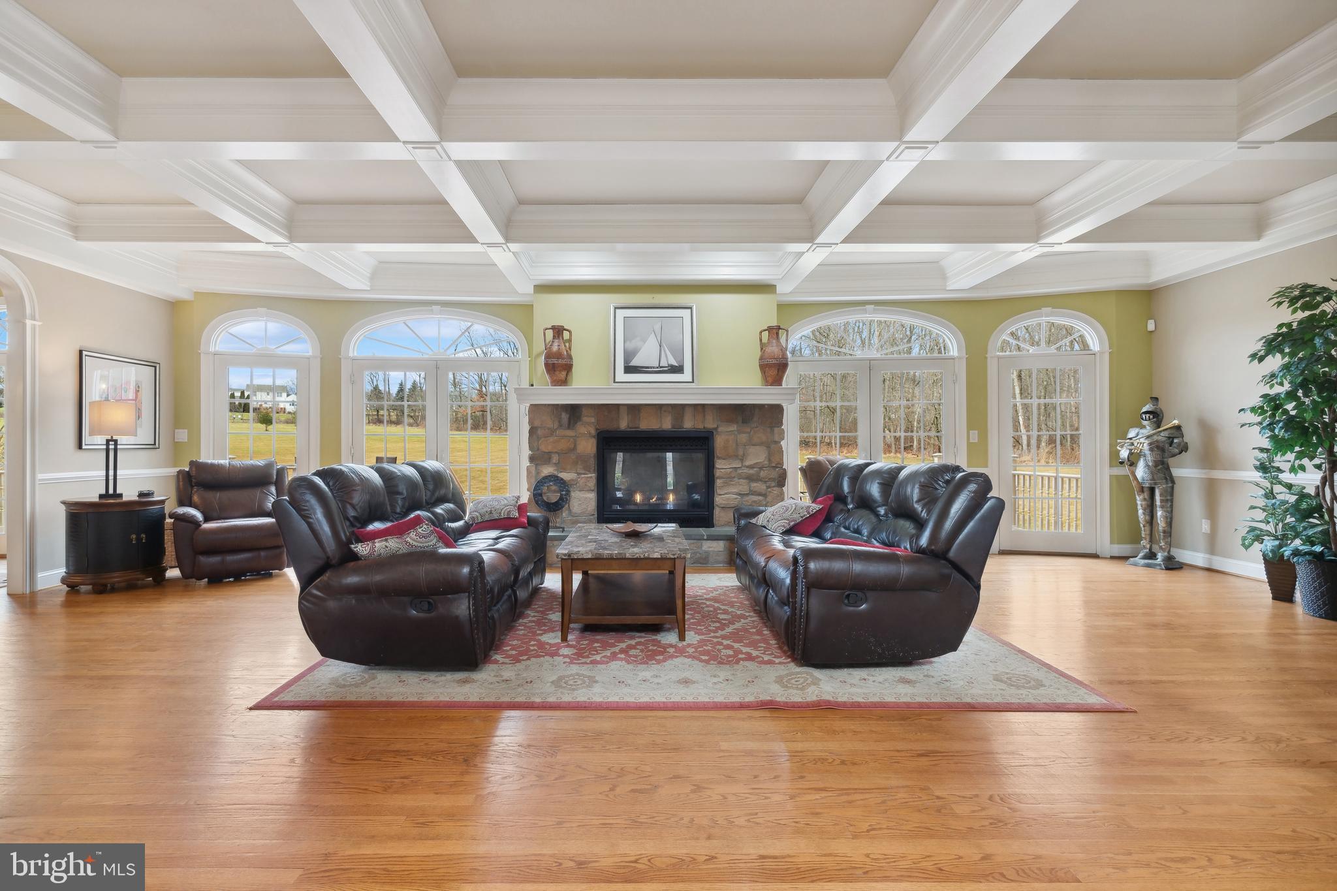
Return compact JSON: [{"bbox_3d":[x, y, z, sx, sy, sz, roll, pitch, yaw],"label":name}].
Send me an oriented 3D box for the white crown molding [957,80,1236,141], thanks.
[{"bbox_3d":[2.264,-1.773,3.135,1.601,0.274,0.122,0,0,0],"label":"white crown molding"}]

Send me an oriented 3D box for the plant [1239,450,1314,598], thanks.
[{"bbox_3d":[4.550,0.585,4.420,0.460,1.140,0.460,0,0,0],"label":"plant"}]

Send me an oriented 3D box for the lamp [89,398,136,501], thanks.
[{"bbox_3d":[-4.410,0.036,4.710,0.213,0.787,0.284,0,0,26],"label":"lamp"}]

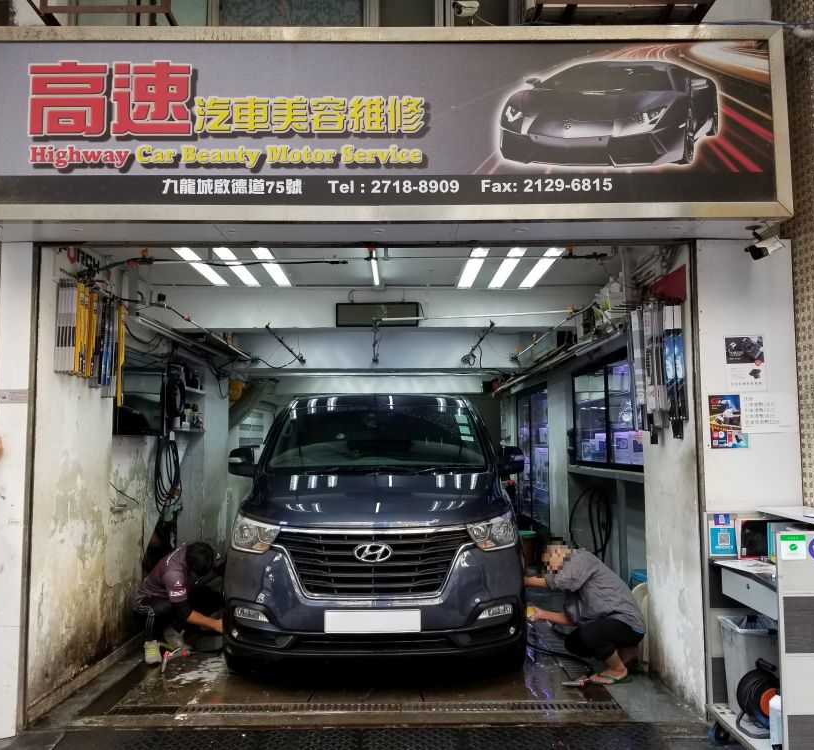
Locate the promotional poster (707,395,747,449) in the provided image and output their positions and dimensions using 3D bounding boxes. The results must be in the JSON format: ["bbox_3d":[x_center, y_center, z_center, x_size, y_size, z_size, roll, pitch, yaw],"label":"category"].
[{"bbox_3d":[1.758,0.255,4.108,0.212,0.297,0.008,0,-5,-1],"label":"promotional poster"}]

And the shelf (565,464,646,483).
[{"bbox_3d":[1.784,0.824,6.298,0.280,0.080,2.400,0,-5,-1],"label":"shelf"}]

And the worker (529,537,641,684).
[{"bbox_3d":[1.145,1.504,4.923,0.760,0.880,0.500,0,-5,-3],"label":"worker"}]

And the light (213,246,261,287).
[{"bbox_3d":[-1.148,-0.745,5.146,0.100,0.040,1.200,0,-4,-2],"label":"light"}]

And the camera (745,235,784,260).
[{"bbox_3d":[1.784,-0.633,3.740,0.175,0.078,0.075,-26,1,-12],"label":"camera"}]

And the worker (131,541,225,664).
[{"bbox_3d":[-1.583,1.571,5.315,0.700,0.790,0.560,-4,-6,38],"label":"worker"}]

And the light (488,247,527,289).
[{"bbox_3d":[0.686,-0.756,5.221,0.100,0.060,1.240,0,-5,-1],"label":"light"}]

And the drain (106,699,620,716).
[{"bbox_3d":[-0.230,1.896,4.226,2.880,0.050,0.170,0,-4,-1],"label":"drain"}]

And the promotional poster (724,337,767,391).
[{"bbox_3d":[1.868,-0.062,4.136,0.216,0.303,0.008,0,-5,-1],"label":"promotional poster"}]

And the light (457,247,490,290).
[{"bbox_3d":[0.440,-0.721,5.080,0.100,0.040,1.220,0,-4,-1],"label":"light"}]

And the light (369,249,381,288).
[{"bbox_3d":[-0.212,-0.740,5.027,0.050,0.060,1.200,0,-4,-1],"label":"light"}]

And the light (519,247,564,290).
[{"bbox_3d":[0.921,-0.757,5.228,0.100,0.060,1.240,0,-5,-1],"label":"light"}]

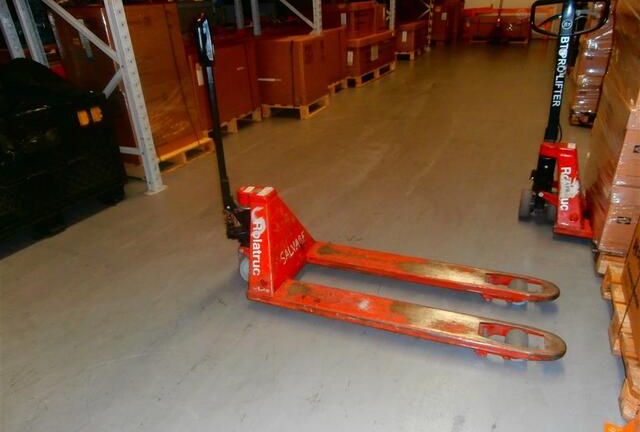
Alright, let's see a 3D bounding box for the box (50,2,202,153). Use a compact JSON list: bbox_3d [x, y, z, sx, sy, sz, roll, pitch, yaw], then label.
[{"bbox_3d":[-1.544,-1.117,3.668,0.620,1.130,0.740,11,29,26],"label":"box"}]

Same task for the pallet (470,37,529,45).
[{"bbox_3d":[4.889,-4.782,11.991,1.400,0.144,1.000,9,29,23],"label":"pallet"}]

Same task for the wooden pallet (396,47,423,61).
[{"bbox_3d":[1.863,-3.682,10.031,0.800,0.144,1.160,9,29,23],"label":"wooden pallet"}]

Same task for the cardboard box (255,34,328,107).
[{"bbox_3d":[-0.535,-1.789,5.425,1.020,0.706,0.740,9,29,23],"label":"cardboard box"}]

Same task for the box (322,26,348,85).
[{"bbox_3d":[-0.188,-2.276,6.381,0.800,0.710,1.100,9,29,23],"label":"box"}]

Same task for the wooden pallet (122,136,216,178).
[{"bbox_3d":[-1.498,-0.578,4.018,0.680,0.144,0.780,11,29,26],"label":"wooden pallet"}]

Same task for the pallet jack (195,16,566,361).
[{"bbox_3d":[0.226,-0.163,1.780,1.530,1.220,0.530,8,28,20],"label":"pallet jack"}]

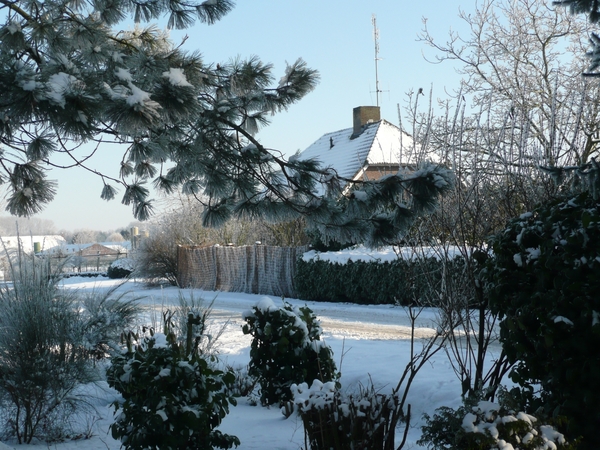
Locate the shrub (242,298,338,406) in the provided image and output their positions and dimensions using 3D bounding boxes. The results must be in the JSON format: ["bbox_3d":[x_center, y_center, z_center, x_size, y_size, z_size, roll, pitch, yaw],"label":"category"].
[{"bbox_3d":[-0.100,1.340,11.400,1.000,1.150,0.950,0,-1,0],"label":"shrub"}]

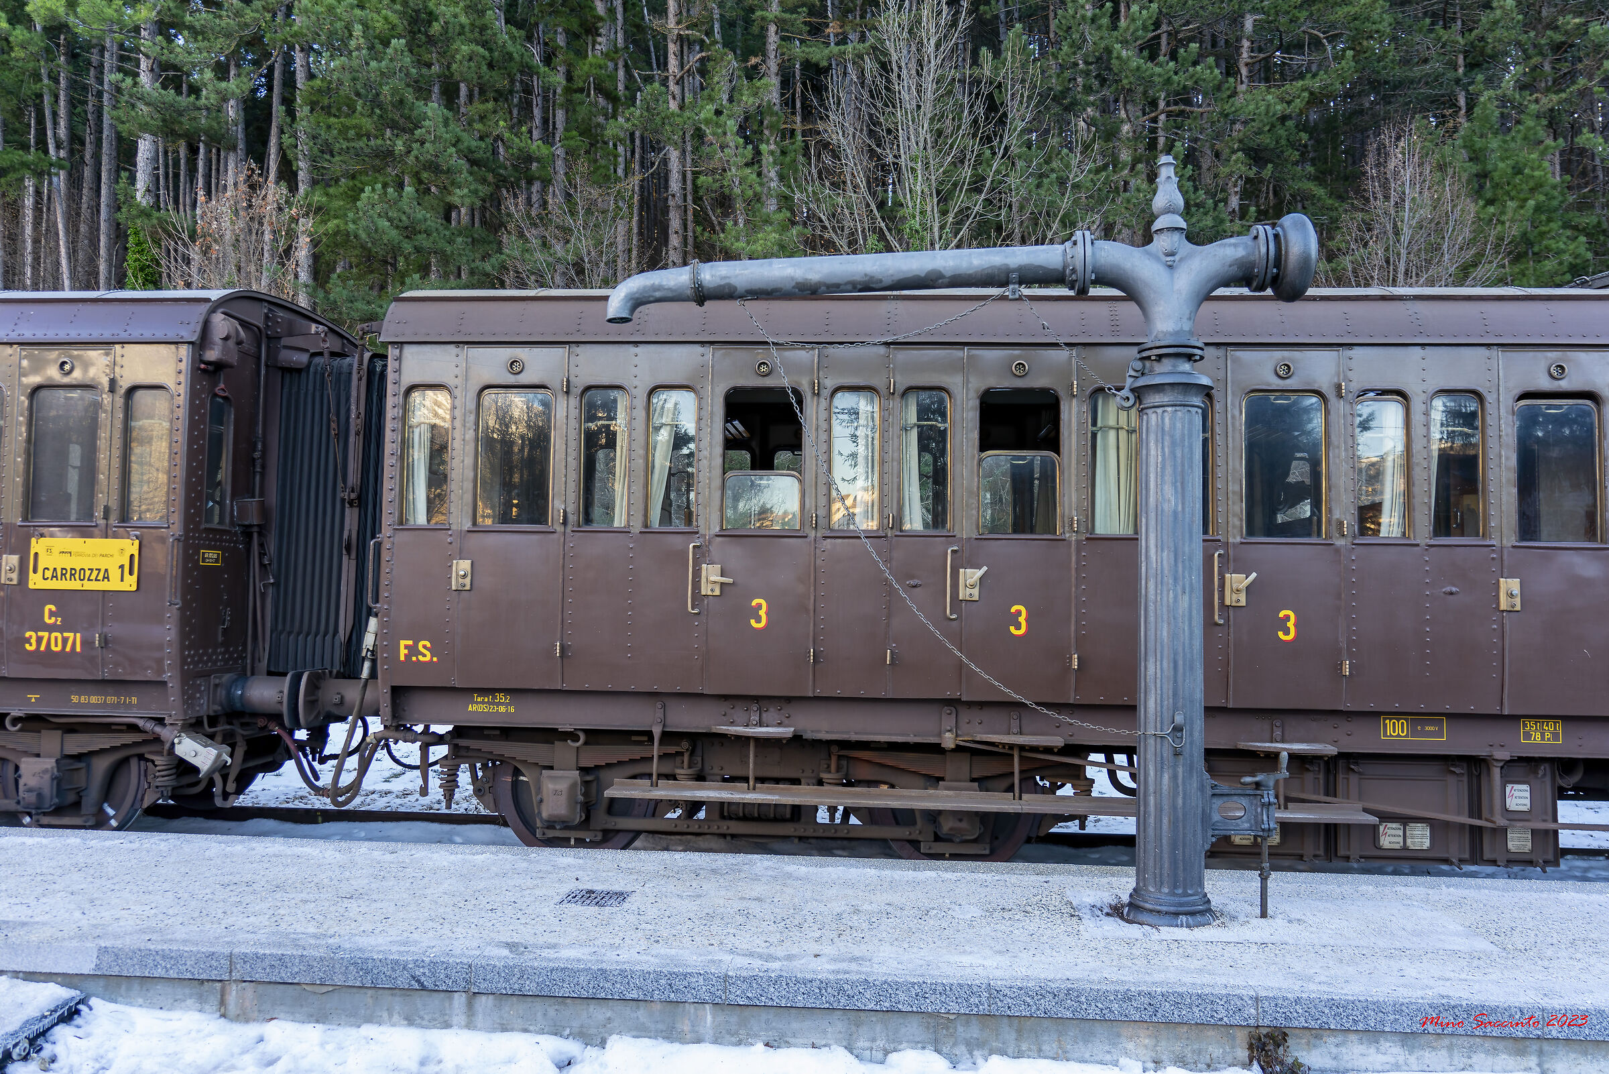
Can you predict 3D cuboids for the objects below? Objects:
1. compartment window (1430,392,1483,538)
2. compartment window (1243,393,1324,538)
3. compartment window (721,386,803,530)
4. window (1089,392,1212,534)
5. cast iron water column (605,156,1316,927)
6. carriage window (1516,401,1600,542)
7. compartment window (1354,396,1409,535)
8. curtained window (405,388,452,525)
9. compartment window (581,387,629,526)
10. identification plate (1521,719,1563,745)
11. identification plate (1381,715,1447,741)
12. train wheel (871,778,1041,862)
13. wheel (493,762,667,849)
[{"bbox_3d":[3.846,-0.421,6.859,0.300,0.865,0.060,1,-3,4],"label":"compartment window"},{"bbox_3d":[2.856,-0.425,6.931,0.474,0.874,0.060,1,-3,4],"label":"compartment window"},{"bbox_3d":[-0.264,-0.485,7.160,0.506,0.887,0.060,1,-3,4],"label":"compartment window"},{"bbox_3d":[2.085,-0.447,6.988,0.719,0.858,0.060,1,-3,4],"label":"window"},{"bbox_3d":[0.695,-0.050,5.735,3.516,3.638,0.460,1,-3,9],"label":"cast iron water column"},{"bbox_3d":[4.419,-0.385,6.816,0.466,0.837,0.060,1,-3,4],"label":"carriage window"},{"bbox_3d":[3.329,-0.414,6.696,0.291,0.838,0.050,1,-3,4],"label":"compartment window"},{"bbox_3d":[-2.302,-0.495,7.104,0.290,0.854,0.050,1,-3,4],"label":"curtained window"},{"bbox_3d":[-1.208,-0.482,7.025,0.291,0.845,0.050,1,-3,4],"label":"compartment window"},{"bbox_3d":[4.175,1.104,6.583,0.221,0.134,0.010,1,-3,4],"label":"identification plate"},{"bbox_3d":[3.479,1.094,6.633,0.353,0.128,0.010,1,-3,4],"label":"identification plate"},{"bbox_3d":[0.940,1.615,7.404,1.080,1.080,0.135,1,-3,4],"label":"train wheel"},{"bbox_3d":[-1.514,1.657,7.797,1.060,1.060,0.150,1,-3,4],"label":"wheel"}]

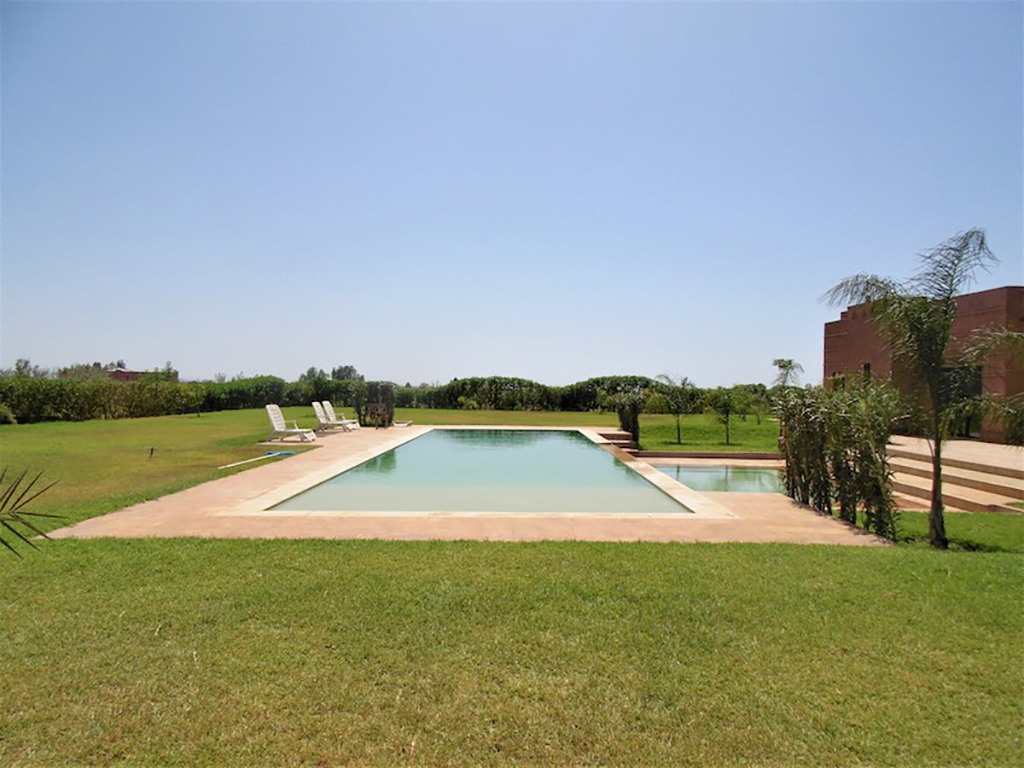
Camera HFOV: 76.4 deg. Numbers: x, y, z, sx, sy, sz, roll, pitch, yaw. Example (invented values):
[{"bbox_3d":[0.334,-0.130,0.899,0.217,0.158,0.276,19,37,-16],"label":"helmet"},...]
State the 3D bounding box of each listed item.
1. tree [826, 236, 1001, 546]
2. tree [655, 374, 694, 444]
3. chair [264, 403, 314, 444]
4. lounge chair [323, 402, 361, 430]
[{"bbox_3d":[3.980,0.047,6.500,1.720,3.201,1.650,0,0,0],"label":"tree"},{"bbox_3d":[5.418,0.850,21.700,1.400,2.334,1.350,0,0,0],"label":"tree"},{"bbox_3d":[-6.148,1.093,18.153,1.270,1.020,0.670,0,0,10],"label":"chair"},{"bbox_3d":[-6.098,1.122,23.403,1.270,1.020,0.670,0,0,10],"label":"lounge chair"}]

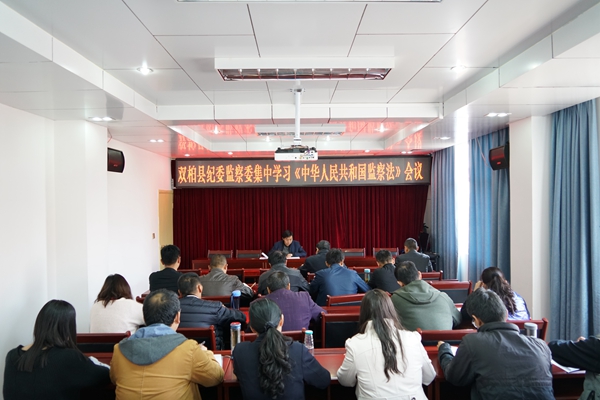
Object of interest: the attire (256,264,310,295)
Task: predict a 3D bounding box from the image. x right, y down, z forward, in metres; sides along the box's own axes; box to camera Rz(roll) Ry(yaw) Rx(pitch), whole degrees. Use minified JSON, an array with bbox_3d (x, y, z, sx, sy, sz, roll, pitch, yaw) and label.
[{"bbox_3d":[-0.187,0.994,4.280,0.550,0.640,0.460,-1,0,0],"label":"attire"}]

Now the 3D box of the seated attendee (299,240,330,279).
[{"bbox_3d":[0.210,1.119,5.120,0.520,1.220,0.680,0,1,-14],"label":"seated attendee"}]

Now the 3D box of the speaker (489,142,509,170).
[{"bbox_3d":[2.430,-0.490,4.660,0.240,0.280,0.340,-12,0,-10],"label":"speaker"}]

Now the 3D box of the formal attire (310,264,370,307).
[{"bbox_3d":[0.400,0.959,4.070,0.600,0.630,0.450,0,1,0],"label":"formal attire"}]

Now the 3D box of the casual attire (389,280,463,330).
[{"bbox_3d":[0.920,0.920,3.000,0.540,0.680,0.450,0,1,-3],"label":"casual attire"}]

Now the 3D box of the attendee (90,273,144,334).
[{"bbox_3d":[-1.320,1.149,3.060,0.500,1.200,0.680,0,1,5],"label":"attendee"}]

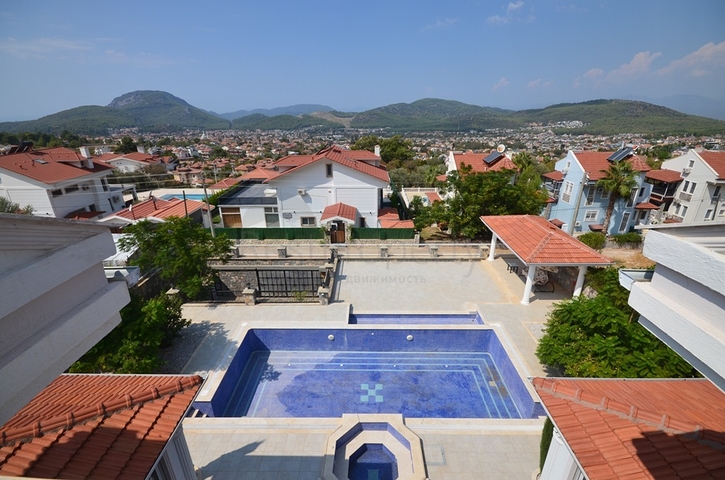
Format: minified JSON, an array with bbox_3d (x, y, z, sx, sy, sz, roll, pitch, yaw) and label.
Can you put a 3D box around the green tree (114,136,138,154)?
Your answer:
[{"bbox_3d":[-55.389,-21.318,75.456,5.600,6.500,5.600,0,22,0],"label":"green tree"}]

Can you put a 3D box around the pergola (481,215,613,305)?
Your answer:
[{"bbox_3d":[9.917,0.659,18.928,3.986,3.619,7.633,0,22,0],"label":"pergola"}]

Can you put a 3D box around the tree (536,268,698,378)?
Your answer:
[{"bbox_3d":[8.750,3.607,12.928,5.100,3.600,4.900,0,20,0],"label":"tree"}]

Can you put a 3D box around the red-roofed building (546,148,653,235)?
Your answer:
[{"bbox_3d":[26.300,-5.645,35.999,8.000,8.400,7.000,0,20,0],"label":"red-roofed building"}]

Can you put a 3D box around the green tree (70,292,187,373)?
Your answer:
[{"bbox_3d":[-9.750,3.673,13.753,4.500,2.900,4.800,0,20,0],"label":"green tree"}]

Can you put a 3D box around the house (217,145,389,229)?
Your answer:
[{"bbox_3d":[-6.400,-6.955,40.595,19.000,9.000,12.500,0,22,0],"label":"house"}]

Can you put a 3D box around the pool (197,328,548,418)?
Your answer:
[{"bbox_3d":[0.244,5.681,13.073,11.750,1.400,4.794,0,22,0],"label":"pool"}]

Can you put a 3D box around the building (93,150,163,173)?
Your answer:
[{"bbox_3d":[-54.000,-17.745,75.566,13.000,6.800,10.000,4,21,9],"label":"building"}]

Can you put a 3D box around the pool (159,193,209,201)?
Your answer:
[{"bbox_3d":[-31.650,-7.173,58.110,9.300,1.200,5.300,0,20,0],"label":"pool"}]

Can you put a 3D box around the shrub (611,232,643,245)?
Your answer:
[{"bbox_3d":[24.245,-0.145,29.526,2.900,1.200,1.600,0,22,0],"label":"shrub"}]

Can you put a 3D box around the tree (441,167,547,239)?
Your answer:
[{"bbox_3d":[12.592,-3.713,31.876,9.200,6.900,7.500,0,22,0],"label":"tree"}]

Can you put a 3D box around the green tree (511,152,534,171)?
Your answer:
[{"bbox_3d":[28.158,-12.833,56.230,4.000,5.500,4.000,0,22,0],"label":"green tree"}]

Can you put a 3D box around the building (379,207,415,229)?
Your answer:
[{"bbox_3d":[3.700,-1.933,36.637,3.800,2.800,4.800,0,20,0],"label":"building"}]

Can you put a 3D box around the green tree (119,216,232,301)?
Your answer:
[{"bbox_3d":[-10.900,1.118,19.310,5.800,5.000,5.000,0,20,0],"label":"green tree"}]

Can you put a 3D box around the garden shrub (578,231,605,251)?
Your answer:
[{"bbox_3d":[19.650,0.277,27.855,2.300,1.600,2.200,0,20,0],"label":"garden shrub"}]

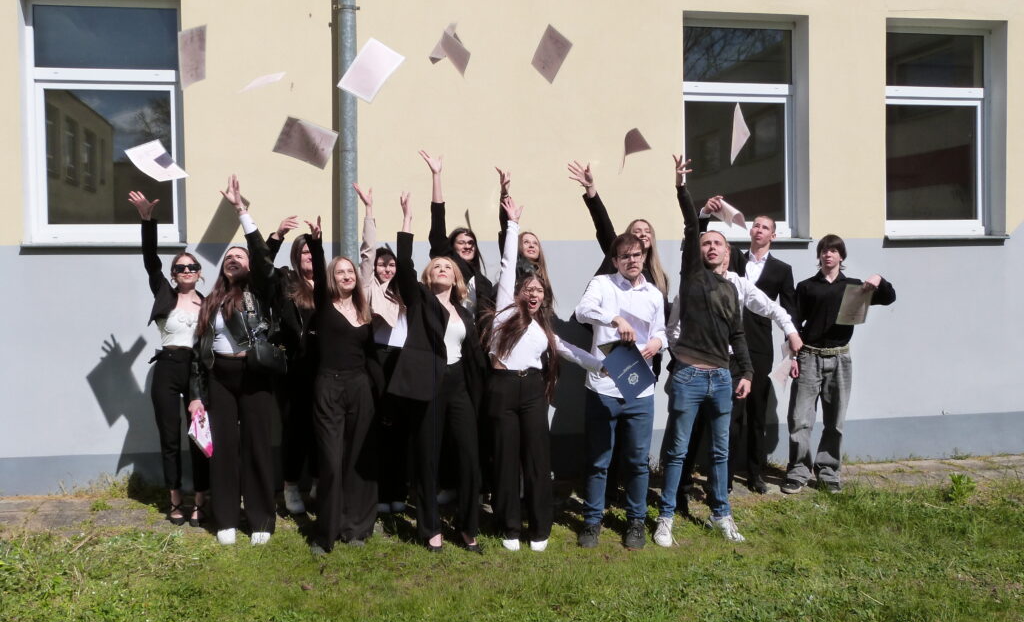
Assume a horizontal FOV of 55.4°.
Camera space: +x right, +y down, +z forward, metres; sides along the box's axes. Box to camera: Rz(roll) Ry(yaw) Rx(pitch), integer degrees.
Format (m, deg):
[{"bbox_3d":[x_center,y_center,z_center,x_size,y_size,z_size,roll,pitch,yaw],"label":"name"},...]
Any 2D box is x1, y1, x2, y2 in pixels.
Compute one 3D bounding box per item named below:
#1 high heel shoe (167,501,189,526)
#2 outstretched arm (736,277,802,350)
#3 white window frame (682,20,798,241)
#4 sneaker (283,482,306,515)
[{"bbox_3d":[-2.138,1.293,6.250,0.090,0.120,0.230,-2,3,-22],"label":"high heel shoe"},{"bbox_3d":[1.602,0.015,6.050,0.150,0.570,0.140,-48,-17,20],"label":"outstretched arm"},{"bbox_3d":[1.782,-1.441,7.814,1.050,1.730,0.110,-1,3,-10],"label":"white window frame"},{"bbox_3d":[-1.450,1.261,6.499,0.100,0.130,0.270,-2,2,-23],"label":"sneaker"}]

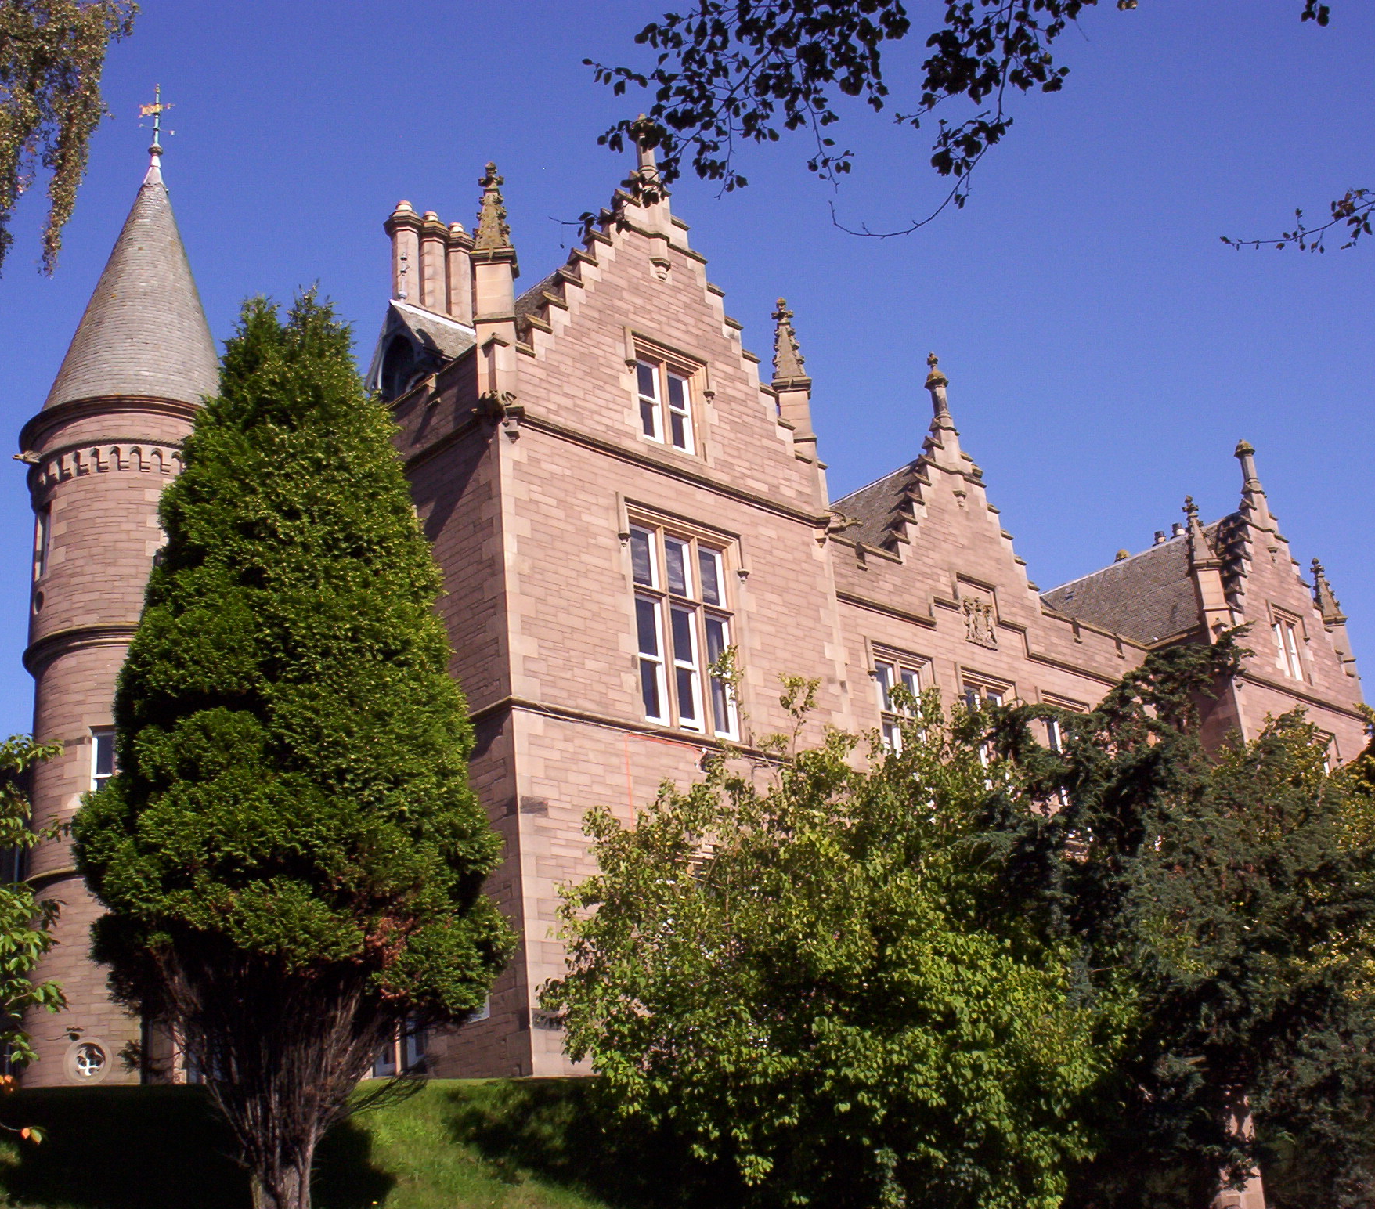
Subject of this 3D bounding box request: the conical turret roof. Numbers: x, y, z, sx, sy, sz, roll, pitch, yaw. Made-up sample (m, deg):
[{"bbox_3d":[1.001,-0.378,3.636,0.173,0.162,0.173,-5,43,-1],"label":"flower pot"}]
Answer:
[{"bbox_3d":[-11.929,-6.788,37.467,4.532,7.656,4.532,2,-23,-18],"label":"conical turret roof"}]

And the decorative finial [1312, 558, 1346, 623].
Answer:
[{"bbox_3d":[17.792,-0.421,47.004,0.583,1.938,0.583,-5,-22,-1],"label":"decorative finial"}]

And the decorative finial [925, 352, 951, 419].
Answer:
[{"bbox_3d":[5.837,-5.143,39.521,0.550,1.775,0.550,16,-30,-42],"label":"decorative finial"}]

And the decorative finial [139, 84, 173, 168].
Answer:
[{"bbox_3d":[-12.338,-11.149,39.252,0.792,2.376,0.660,-7,-22,4],"label":"decorative finial"}]

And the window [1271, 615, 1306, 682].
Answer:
[{"bbox_3d":[15.621,1.183,43.643,1.298,1.562,0.220,16,-30,-42],"label":"window"}]

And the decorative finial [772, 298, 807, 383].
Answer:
[{"bbox_3d":[1.859,-5.079,32.333,0.583,1.828,0.583,-5,-22,-1],"label":"decorative finial"}]

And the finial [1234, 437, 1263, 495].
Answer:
[{"bbox_3d":[15.160,-3.739,45.725,0.583,1.590,0.583,16,-30,-42],"label":"finial"}]

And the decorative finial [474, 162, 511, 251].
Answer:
[{"bbox_3d":[-3.217,-6.532,27.643,0.583,1.725,0.583,-5,-22,-1],"label":"decorative finial"}]

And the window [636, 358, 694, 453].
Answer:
[{"bbox_3d":[-0.320,-3.396,28.923,1.298,1.562,0.220,16,-30,-42],"label":"window"}]

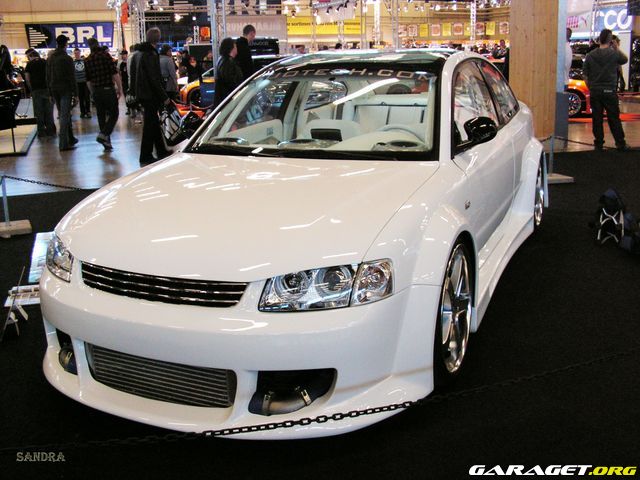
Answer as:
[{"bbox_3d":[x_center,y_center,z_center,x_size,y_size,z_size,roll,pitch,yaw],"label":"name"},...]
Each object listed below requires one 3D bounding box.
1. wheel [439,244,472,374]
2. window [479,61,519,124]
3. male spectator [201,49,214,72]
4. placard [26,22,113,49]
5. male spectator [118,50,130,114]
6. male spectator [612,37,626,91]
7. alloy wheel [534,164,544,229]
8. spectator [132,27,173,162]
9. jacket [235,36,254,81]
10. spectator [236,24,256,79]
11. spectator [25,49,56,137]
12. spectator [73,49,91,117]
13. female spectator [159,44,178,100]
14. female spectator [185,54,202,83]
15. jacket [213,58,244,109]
[{"bbox_3d":[0.458,0.256,2.589,0.210,0.490,0.490,5,16,24],"label":"wheel"},{"bbox_3d":[1.124,-0.911,4.107,0.080,0.370,0.770,-18,5,28],"label":"window"},{"bbox_3d":[-3.219,-4.511,19.130,0.500,1.780,0.320,-1,14,0],"label":"male spectator"},{"bbox_3d":[-8.280,-6.759,22.000,3.050,0.860,0.080,-5,15,-14],"label":"placard"},{"bbox_3d":[-5.505,-4.389,18.641,0.480,1.740,0.340,-1,15,0],"label":"male spectator"},{"bbox_3d":[5.428,-2.936,12.414,0.520,1.680,0.340,5,16,23],"label":"male spectator"},{"bbox_3d":[1.498,-0.353,4.792,0.210,0.490,0.490,5,16,24],"label":"alloy wheel"},{"bbox_3d":[-2.178,-1.841,8.580,0.540,1.770,0.380,9,18,35],"label":"spectator"},{"bbox_3d":[-1.079,-2.548,9.702,0.340,0.800,0.520,-3,15,-6],"label":"jacket"},{"bbox_3d":[-0.979,-1.963,8.925,0.340,1.820,0.500,-7,16,-24],"label":"spectator"},{"bbox_3d":[-5.352,-2.841,12.837,0.560,1.720,0.360,-7,15,-21],"label":"spectator"},{"bbox_3d":[-6.303,-4.090,17.627,0.490,1.800,0.320,-3,14,-8],"label":"spectator"},{"bbox_3d":[-3.437,-3.540,15.120,0.520,1.730,0.340,6,16,26],"label":"female spectator"},{"bbox_3d":[-3.843,-4.703,20.144,0.480,1.670,0.320,-3,15,-9],"label":"female spectator"},{"bbox_3d":[-1.256,-2.188,9.292,0.340,0.740,0.500,3,15,17],"label":"jacket"}]

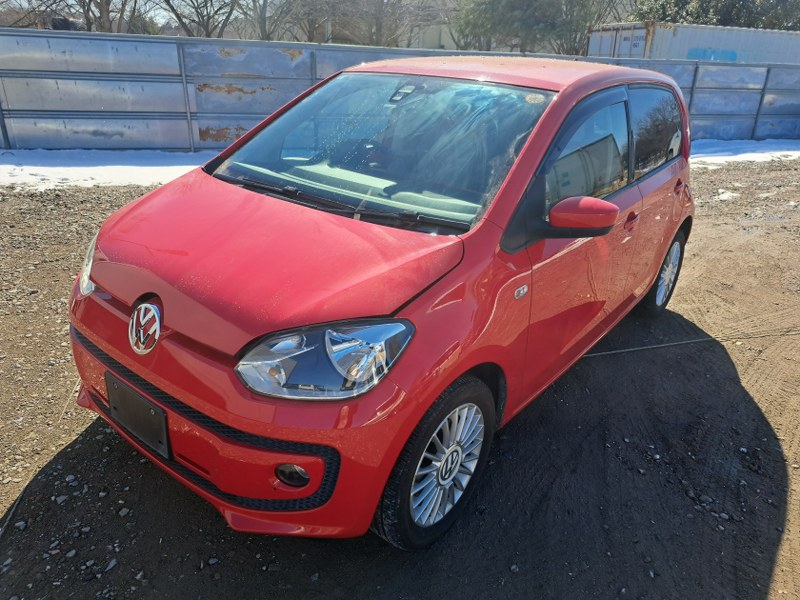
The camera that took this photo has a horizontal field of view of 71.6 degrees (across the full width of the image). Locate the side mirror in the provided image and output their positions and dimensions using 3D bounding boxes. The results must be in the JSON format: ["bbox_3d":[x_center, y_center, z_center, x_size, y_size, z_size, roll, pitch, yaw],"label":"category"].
[{"bbox_3d":[0.573,-0.262,1.754,0.195,0.140,0.120,14,25,23],"label":"side mirror"}]

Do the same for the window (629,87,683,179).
[{"bbox_3d":[1.306,-0.880,2.810,0.060,0.400,0.730,-2,14,41],"label":"window"}]

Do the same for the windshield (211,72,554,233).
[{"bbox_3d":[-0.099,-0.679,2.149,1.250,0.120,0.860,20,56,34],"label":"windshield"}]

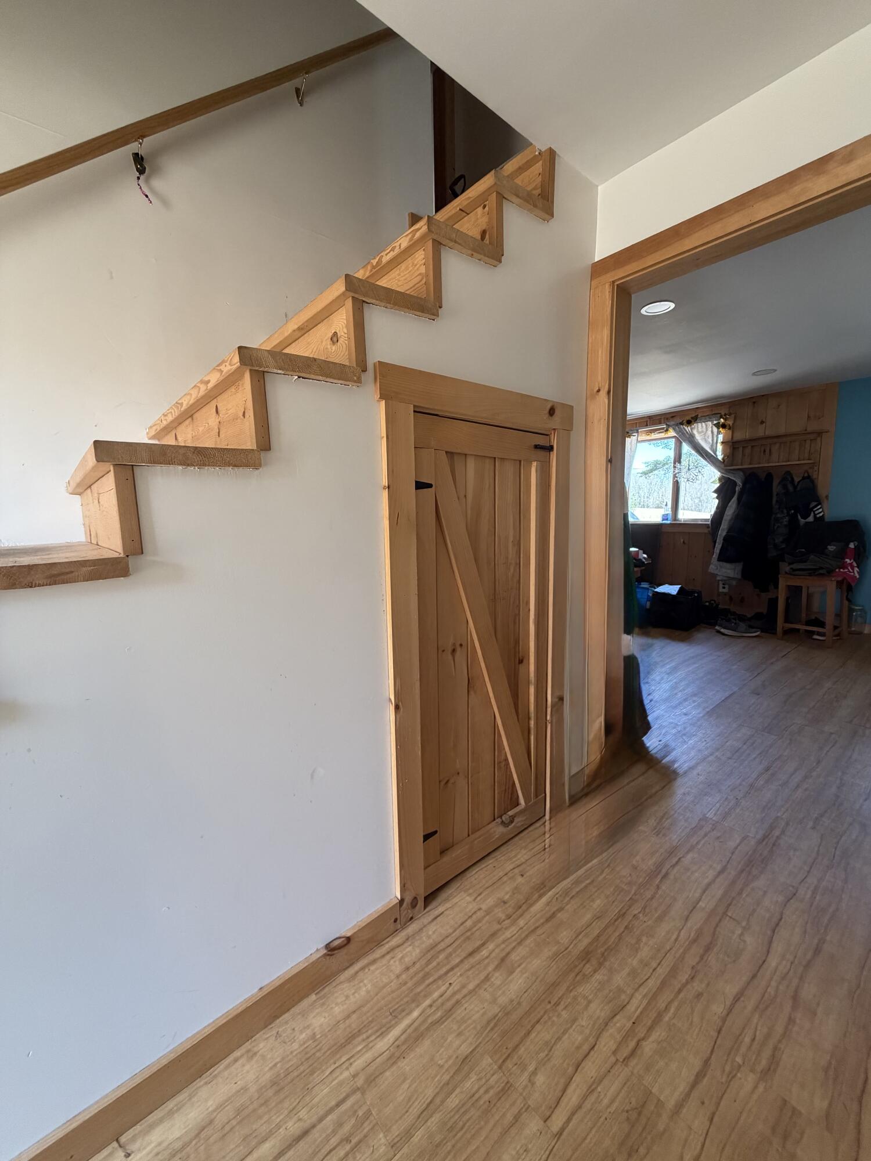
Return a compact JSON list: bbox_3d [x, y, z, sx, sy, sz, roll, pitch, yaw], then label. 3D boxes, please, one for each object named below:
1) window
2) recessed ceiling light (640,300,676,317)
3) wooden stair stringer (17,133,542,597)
[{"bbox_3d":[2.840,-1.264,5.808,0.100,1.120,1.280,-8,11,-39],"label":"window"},{"bbox_3d":[1.311,-1.606,2.768,0.190,0.025,0.190,-1,8,0],"label":"recessed ceiling light"},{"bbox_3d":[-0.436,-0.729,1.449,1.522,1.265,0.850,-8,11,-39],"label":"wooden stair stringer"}]

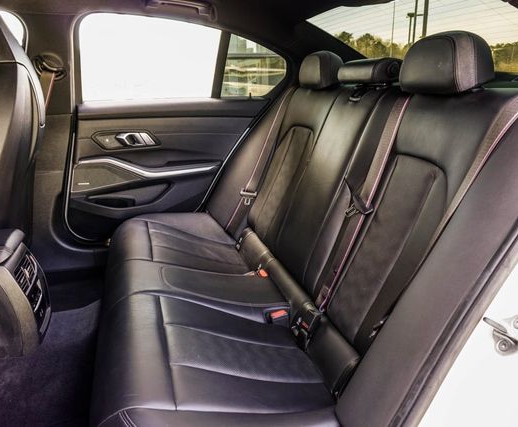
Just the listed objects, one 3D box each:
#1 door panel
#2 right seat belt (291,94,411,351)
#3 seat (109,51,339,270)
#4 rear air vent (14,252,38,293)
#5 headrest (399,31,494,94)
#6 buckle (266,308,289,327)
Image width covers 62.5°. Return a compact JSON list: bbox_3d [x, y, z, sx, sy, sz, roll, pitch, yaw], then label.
[{"bbox_3d":[-0.387,-0.195,1.924,0.930,0.630,0.130,-5,18,-16],"label":"door panel"},{"bbox_3d":[0.246,0.045,1.175,0.070,0.740,0.110,17,11,-21],"label":"right seat belt"},{"bbox_3d":[-0.127,-0.147,1.687,0.930,0.930,0.530,-5,18,-16],"label":"seat"},{"bbox_3d":[-0.640,0.166,1.191,0.035,0.085,0.135,-19,21,-11],"label":"rear air vent"},{"bbox_3d":[0.456,-0.353,1.012,0.120,0.145,0.245,-5,18,-16],"label":"headrest"},{"bbox_3d":[0.058,0.325,1.319,0.060,0.045,0.040,-5,18,-16],"label":"buckle"}]

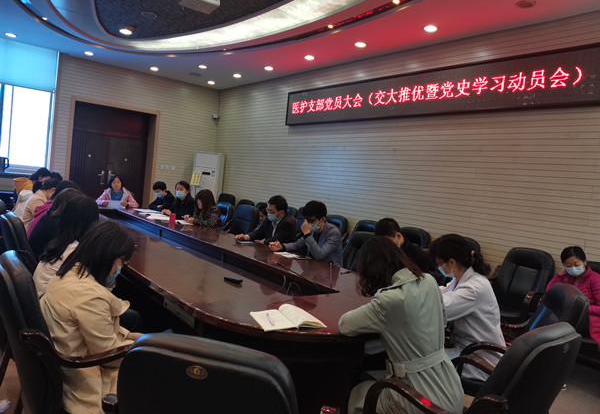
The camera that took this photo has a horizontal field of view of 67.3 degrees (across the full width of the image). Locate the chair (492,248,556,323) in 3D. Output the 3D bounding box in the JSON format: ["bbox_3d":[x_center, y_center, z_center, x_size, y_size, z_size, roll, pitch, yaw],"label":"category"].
[{"bbox_3d":[1.763,0.850,3.886,0.650,1.000,0.590,4,4,-38],"label":"chair"}]

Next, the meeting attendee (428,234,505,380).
[{"bbox_3d":[0.726,0.729,2.333,0.720,1.180,0.500,7,3,15],"label":"meeting attendee"}]

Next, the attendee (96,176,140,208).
[{"bbox_3d":[-2.755,0.148,6.632,0.620,1.190,0.720,4,3,-31],"label":"attendee"}]

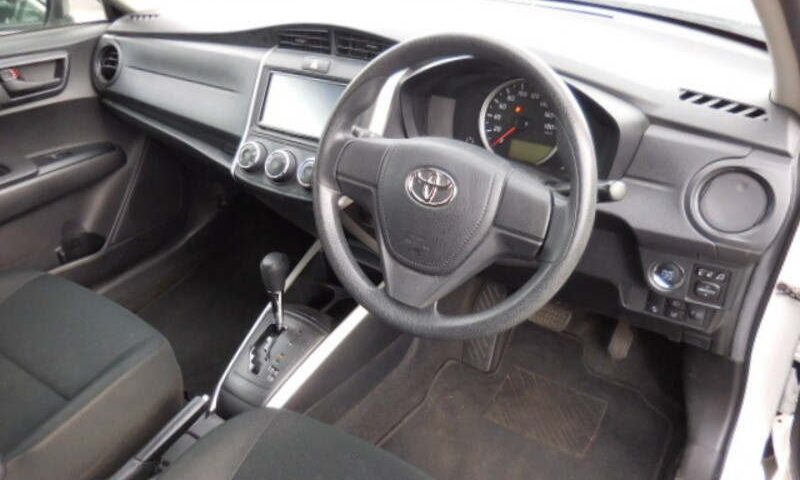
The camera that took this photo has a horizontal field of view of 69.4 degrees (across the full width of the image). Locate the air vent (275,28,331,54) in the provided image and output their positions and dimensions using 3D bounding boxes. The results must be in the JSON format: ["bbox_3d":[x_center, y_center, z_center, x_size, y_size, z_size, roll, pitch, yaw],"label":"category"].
[{"bbox_3d":[-0.163,-0.356,1.022,0.118,0.043,0.035,18,22,26],"label":"air vent"}]

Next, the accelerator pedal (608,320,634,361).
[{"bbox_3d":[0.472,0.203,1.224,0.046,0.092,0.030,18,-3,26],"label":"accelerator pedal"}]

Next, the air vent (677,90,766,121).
[{"bbox_3d":[0.440,-0.185,0.787,0.113,0.016,0.034,22,49,29],"label":"air vent"}]

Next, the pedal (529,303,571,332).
[{"bbox_3d":[0.312,0.161,1.239,0.105,0.060,0.030,18,-3,26],"label":"pedal"}]

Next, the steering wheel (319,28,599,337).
[{"bbox_3d":[0.061,-0.063,0.732,0.371,0.371,0.100,18,12,26],"label":"steering wheel"}]

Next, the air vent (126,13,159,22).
[{"bbox_3d":[-0.587,-0.513,1.318,0.105,0.016,0.034,14,46,23],"label":"air vent"}]

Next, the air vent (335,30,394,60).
[{"bbox_3d":[-0.052,-0.323,0.966,0.118,0.043,0.035,18,22,26],"label":"air vent"}]

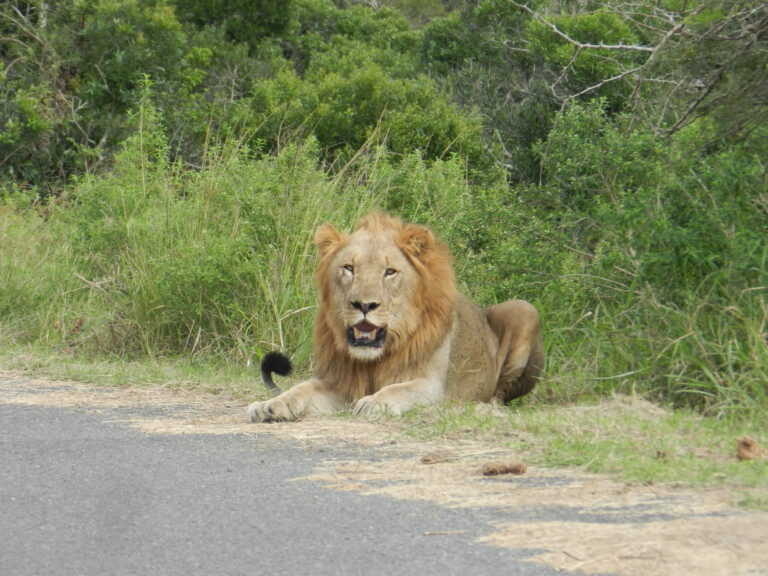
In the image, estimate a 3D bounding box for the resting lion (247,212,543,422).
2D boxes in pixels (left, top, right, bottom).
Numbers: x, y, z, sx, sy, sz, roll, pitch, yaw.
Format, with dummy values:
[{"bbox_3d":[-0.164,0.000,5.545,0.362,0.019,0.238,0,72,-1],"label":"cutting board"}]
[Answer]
[{"bbox_3d":[0.035,0.070,27.600,0.700,0.690,1.600,1,3,25],"label":"resting lion"}]

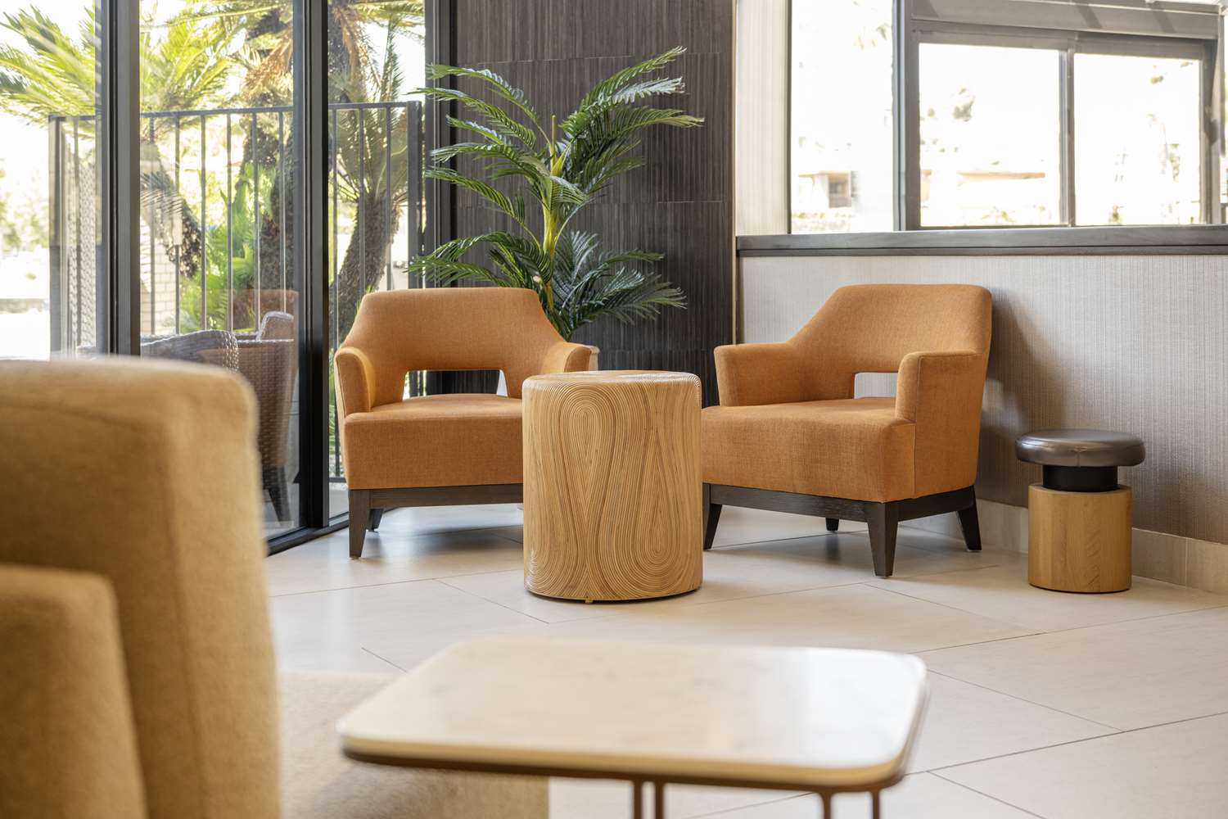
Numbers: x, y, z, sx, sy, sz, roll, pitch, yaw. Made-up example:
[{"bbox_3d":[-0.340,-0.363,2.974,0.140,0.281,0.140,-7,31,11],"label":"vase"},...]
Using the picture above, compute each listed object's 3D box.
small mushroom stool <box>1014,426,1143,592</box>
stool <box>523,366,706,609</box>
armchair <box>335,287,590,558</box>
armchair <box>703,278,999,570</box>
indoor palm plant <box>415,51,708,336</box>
[{"bbox_3d":[1.312,0.276,4.799,0.363,0.424,0.363,0,4,0],"label":"small mushroom stool"},{"bbox_3d":[-0.003,0.202,4.790,0.502,0.582,0.502,0,4,0],"label":"stool"},{"bbox_3d":[-0.528,0.004,5.654,0.809,0.823,0.707,-1,4,-15],"label":"armchair"},{"bbox_3d":[0.768,0.018,5.450,0.809,0.823,0.707,4,6,44],"label":"armchair"},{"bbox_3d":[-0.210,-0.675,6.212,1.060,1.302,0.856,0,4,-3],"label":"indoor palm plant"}]

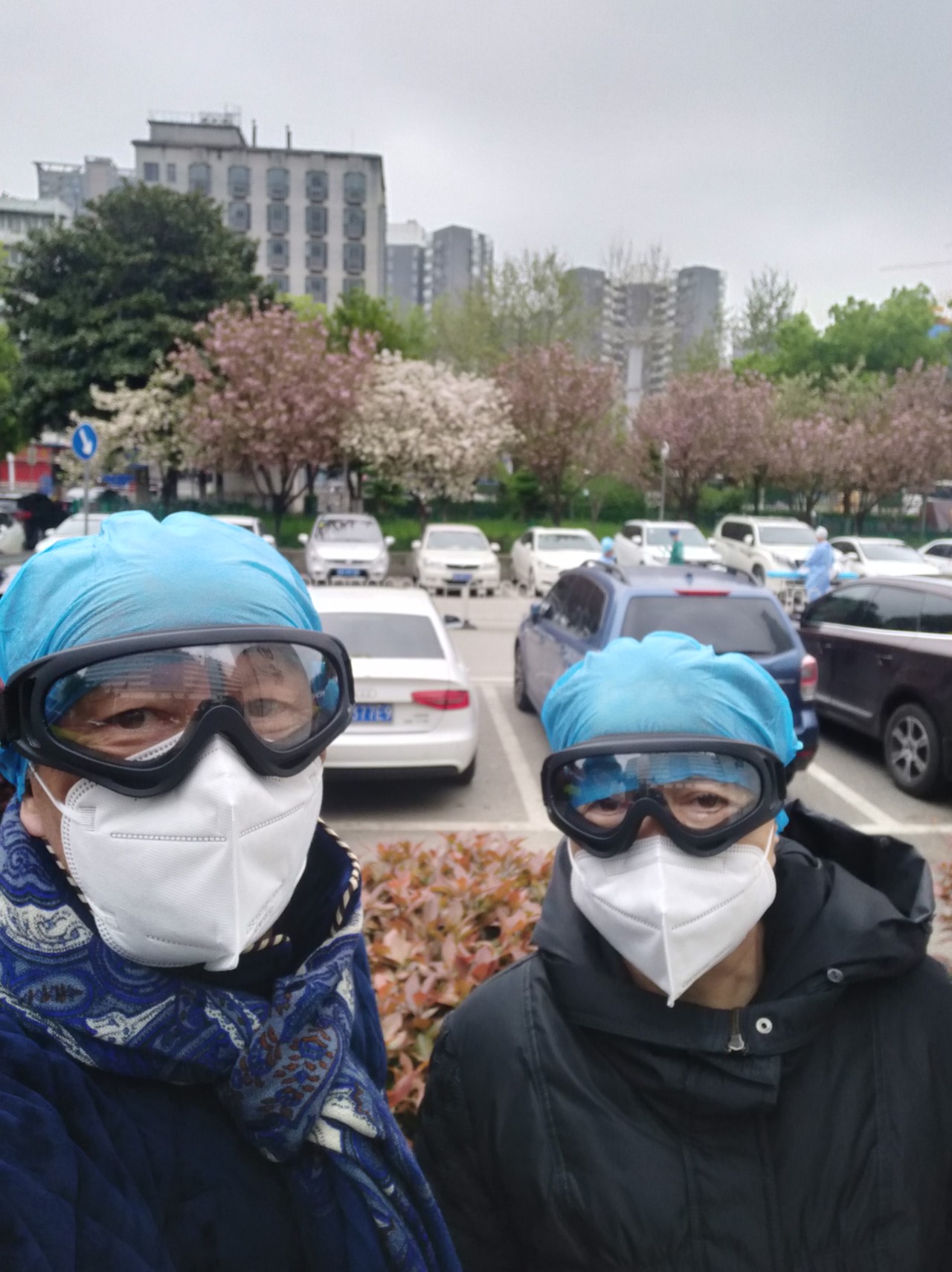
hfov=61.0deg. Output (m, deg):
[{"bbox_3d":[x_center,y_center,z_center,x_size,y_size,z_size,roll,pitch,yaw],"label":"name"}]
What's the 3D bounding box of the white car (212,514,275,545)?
[{"bbox_3d":[-5.264,-1.813,17.629,1.780,1.520,4.500,1,11,-7],"label":"white car"}]

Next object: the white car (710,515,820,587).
[{"bbox_3d":[8.065,-2.312,21.954,1.920,1.870,4.800,2,11,-3],"label":"white car"}]

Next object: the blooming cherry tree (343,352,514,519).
[{"bbox_3d":[-1.490,-6.148,25.500,5.397,5.521,5.200,1,10,-5],"label":"blooming cherry tree"}]

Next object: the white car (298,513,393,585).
[{"bbox_3d":[-2.885,-1.875,18.160,1.740,1.620,4.350,0,11,-9],"label":"white car"}]

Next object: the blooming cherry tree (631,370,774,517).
[{"bbox_3d":[7.575,-6.260,27.000,4.751,5.160,4.800,1,10,-5],"label":"blooming cherry tree"}]

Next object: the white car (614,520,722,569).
[{"bbox_3d":[4.953,-2.129,20.993,1.850,1.640,4.600,2,11,-3],"label":"white car"}]

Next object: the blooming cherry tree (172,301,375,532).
[{"bbox_3d":[-6.401,-6.885,25.500,6.432,7.218,6.000,1,10,-5],"label":"blooming cherry tree"}]

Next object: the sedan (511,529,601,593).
[{"bbox_3d":[1.952,-1.797,19.420,1.800,1.470,4.700,1,10,-5],"label":"sedan"}]

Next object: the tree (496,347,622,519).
[{"bbox_3d":[2.446,-5.842,25.000,4.000,6.260,4.000,3,11,5],"label":"tree"}]

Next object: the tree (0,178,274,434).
[{"bbox_3d":[-14.224,-12.044,34.000,11.421,13.860,11.000,1,10,-5],"label":"tree"}]

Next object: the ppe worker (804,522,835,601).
[{"bbox_3d":[6.881,-1.401,16.348,0.500,1.650,0.550,4,11,12],"label":"ppe worker"}]

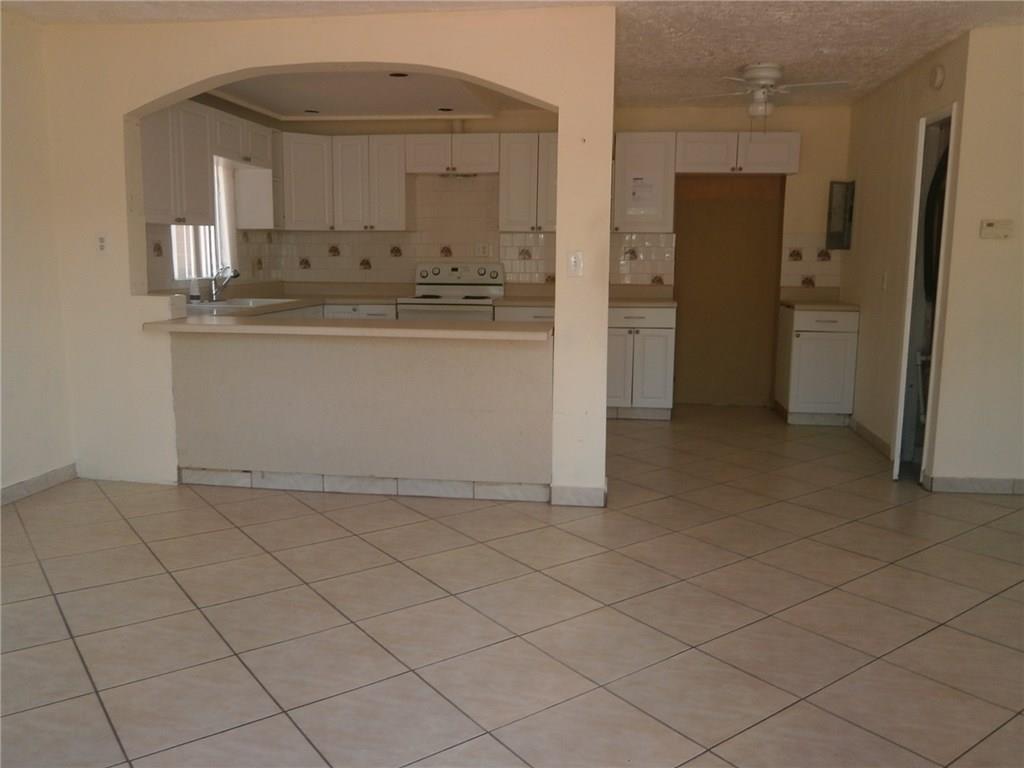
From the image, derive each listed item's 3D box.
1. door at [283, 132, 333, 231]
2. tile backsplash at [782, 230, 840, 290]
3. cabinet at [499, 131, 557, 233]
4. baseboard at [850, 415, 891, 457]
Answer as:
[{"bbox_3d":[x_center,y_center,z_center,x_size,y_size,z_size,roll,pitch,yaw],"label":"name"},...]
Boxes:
[{"bbox_3d":[-1.666,-1.655,6.301,0.424,0.778,0.025,-5,11,-33],"label":"door"},{"bbox_3d":[2.410,-0.992,6.175,0.460,0.437,0.020,2,9,7],"label":"tile backsplash"},{"bbox_3d":[0.224,-1.598,6.193,0.610,0.754,0.324,2,9,7],"label":"cabinet"},{"bbox_3d":[2.436,0.352,5.283,0.014,0.092,0.995,2,9,7],"label":"baseboard"}]

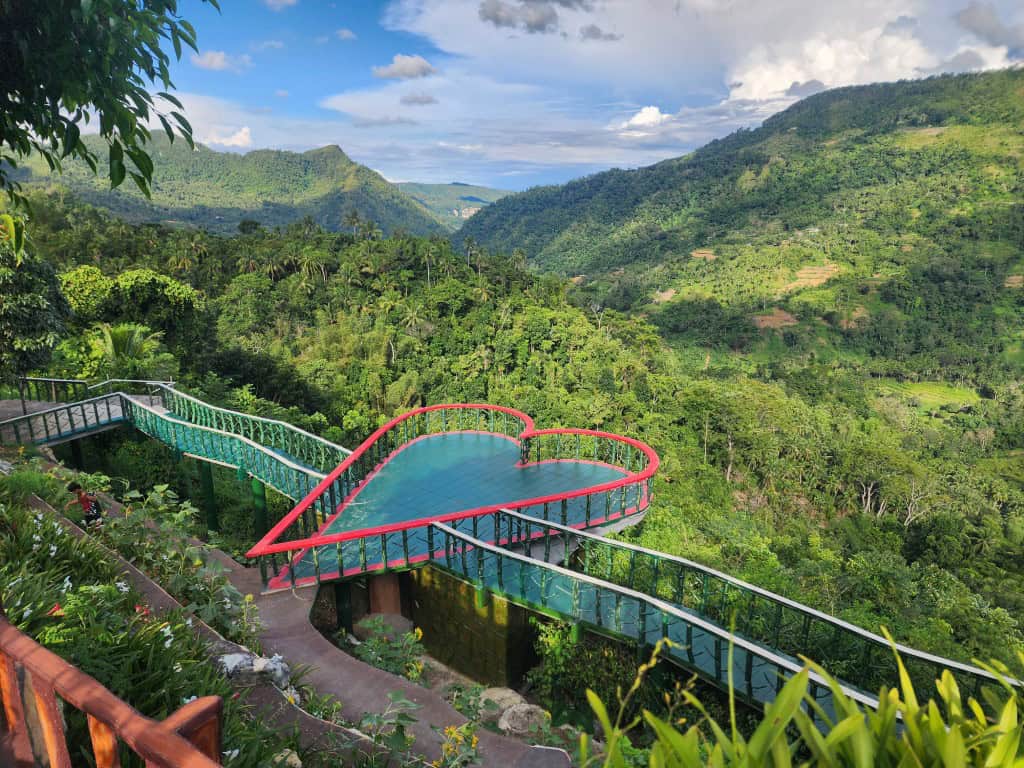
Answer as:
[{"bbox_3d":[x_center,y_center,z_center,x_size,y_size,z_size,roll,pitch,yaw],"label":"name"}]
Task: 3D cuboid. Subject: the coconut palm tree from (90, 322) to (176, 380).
[{"bbox_3d":[-20.305,-1.422,36.500,4.600,4.000,4.500,0,13,0],"label":"coconut palm tree"}]

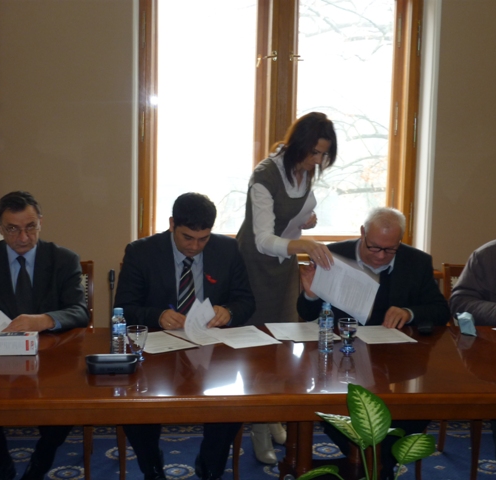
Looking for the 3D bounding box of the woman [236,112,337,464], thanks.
[{"bbox_3d":[0.199,0.250,4.497,0.600,1.680,0.470,8,10,42],"label":"woman"}]

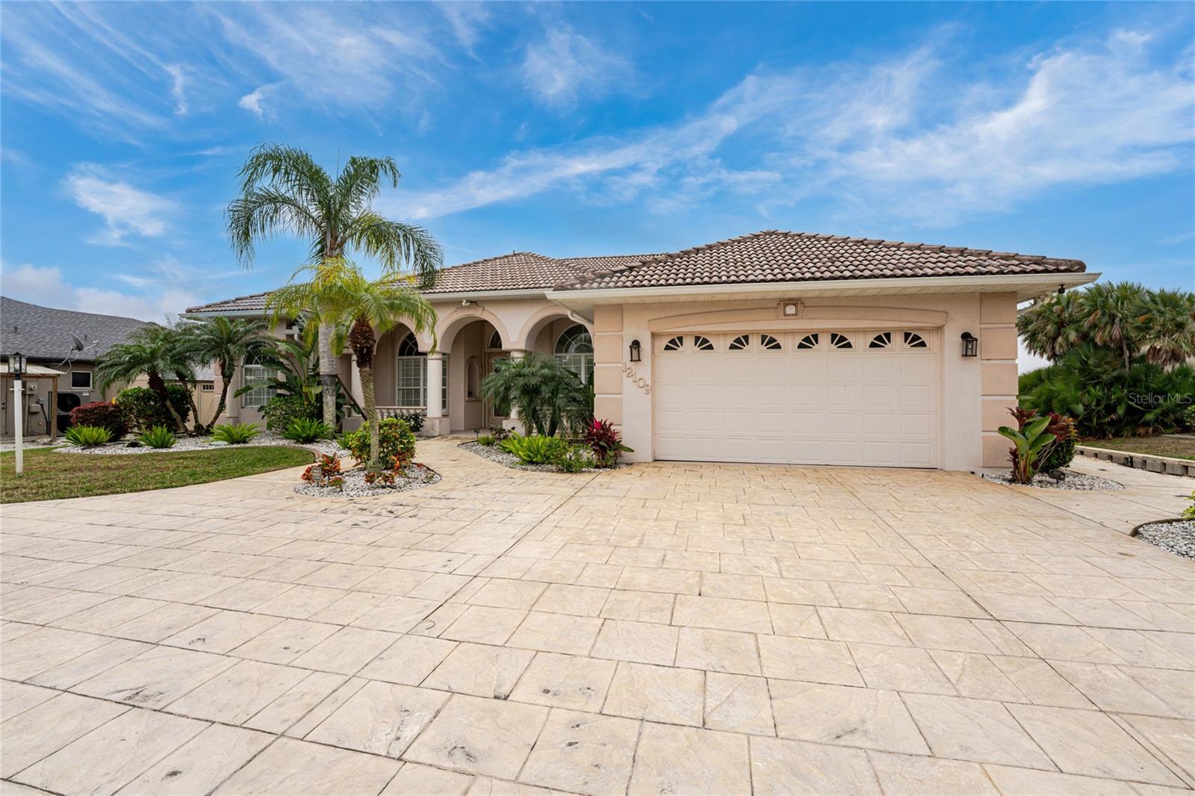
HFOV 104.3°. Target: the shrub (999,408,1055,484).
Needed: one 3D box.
[{"bbox_3d":[6.330,0.700,6.900,0.720,1.120,0.650,0,0,10],"label":"shrub"}]

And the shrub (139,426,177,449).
[{"bbox_3d":[-10.300,0.930,10.900,0.750,0.520,0.720,0,0,10],"label":"shrub"}]

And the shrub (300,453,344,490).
[{"bbox_3d":[-4.150,1.090,7.000,0.580,0.520,0.550,0,0,10],"label":"shrub"}]

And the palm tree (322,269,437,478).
[{"bbox_3d":[-3.850,-0.530,8.000,2.100,3.550,2.100,0,0,10],"label":"palm tree"}]

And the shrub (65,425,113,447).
[{"bbox_3d":[-12.100,0.920,11.100,0.850,0.520,0.800,0,0,10],"label":"shrub"}]

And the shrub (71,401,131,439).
[{"bbox_3d":[-13.800,0.640,12.900,1.300,1.070,1.200,0,0,10],"label":"shrub"}]

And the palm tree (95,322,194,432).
[{"bbox_3d":[-13.750,-0.580,14.200,2.300,3.250,2.200,0,0,10],"label":"palm tree"}]

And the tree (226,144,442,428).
[{"bbox_3d":[-7.500,-2.950,13.200,5.200,8.200,5.000,0,0,10],"label":"tree"}]

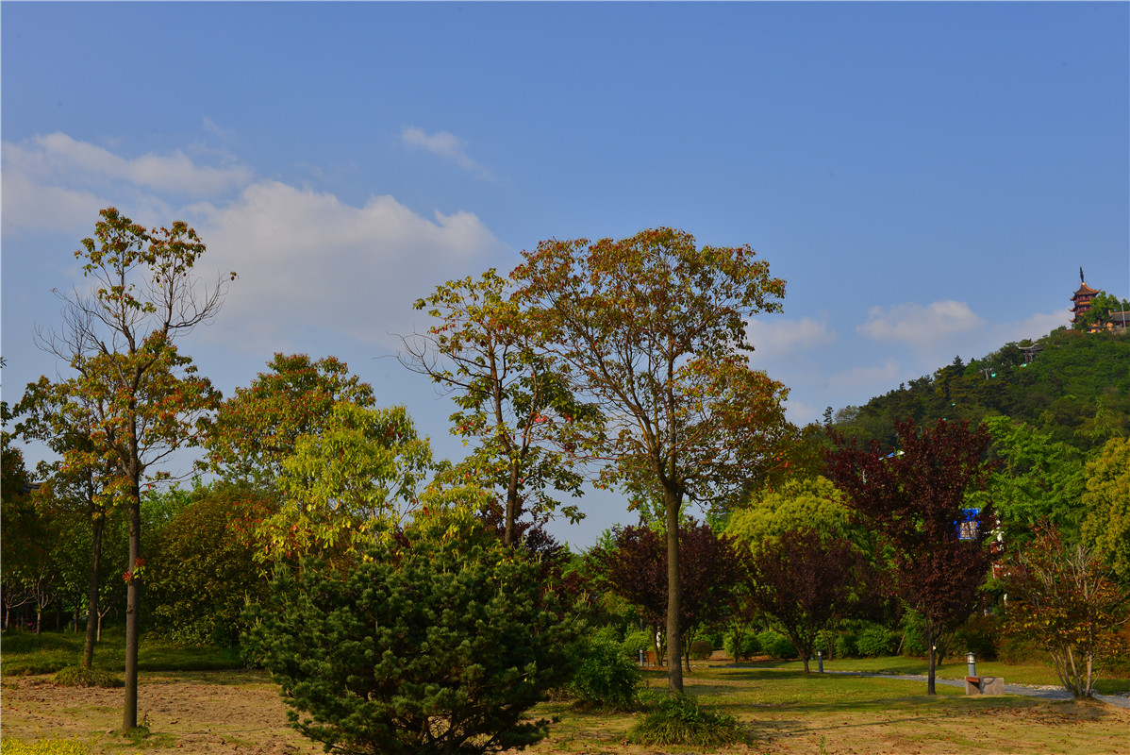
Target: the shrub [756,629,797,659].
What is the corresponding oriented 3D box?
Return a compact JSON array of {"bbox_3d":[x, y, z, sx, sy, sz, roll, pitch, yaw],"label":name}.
[{"bbox_3d":[11.043,13.879,62.166,2.070,1.530,2.070,-1,-12,0],"label":"shrub"}]

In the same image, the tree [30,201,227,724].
[{"bbox_3d":[-7.202,1.267,19.634,3.270,8.630,3.110,-1,-12,0],"label":"tree"}]

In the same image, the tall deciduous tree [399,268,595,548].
[{"bbox_3d":[-1.259,2.041,22.926,3.970,8.560,3.770,-1,-12,0],"label":"tall deciduous tree"}]

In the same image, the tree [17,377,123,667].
[{"bbox_3d":[-12.397,3.764,29.907,2.671,7.874,2.671,-1,-12,0],"label":"tree"}]

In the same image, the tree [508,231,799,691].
[{"bbox_3d":[1.375,1.421,18.817,4.502,8.076,4.502,-1,-12,0],"label":"tree"}]

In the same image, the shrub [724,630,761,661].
[{"bbox_3d":[9.272,13.952,62.161,1.870,1.490,1.870,-1,-12,0],"label":"shrub"}]

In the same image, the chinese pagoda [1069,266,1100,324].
[{"bbox_3d":[213.414,-29.243,490.000,11.000,33.000,11.000,-6,-13,24],"label":"chinese pagoda"}]

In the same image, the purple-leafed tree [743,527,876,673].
[{"bbox_3d":[9.817,8.842,47.621,5.290,5.740,5.030,-1,-12,0],"label":"purple-leafed tree"}]

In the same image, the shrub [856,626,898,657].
[{"bbox_3d":[15.520,13.069,59.168,2.060,1.550,2.060,-1,-12,0],"label":"shrub"}]

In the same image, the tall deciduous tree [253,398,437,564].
[{"bbox_3d":[-4.119,3.265,22.322,3.317,5.871,3.317,-1,-12,0],"label":"tall deciduous tree"}]

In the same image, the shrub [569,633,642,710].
[{"bbox_3d":[0.782,5.659,23.150,1.500,1.390,1.500,-1,-12,0],"label":"shrub"}]

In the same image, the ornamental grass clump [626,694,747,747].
[{"bbox_3d":[1.716,4.803,16.761,1.680,0.620,1.450,-1,-12,0],"label":"ornamental grass clump"}]

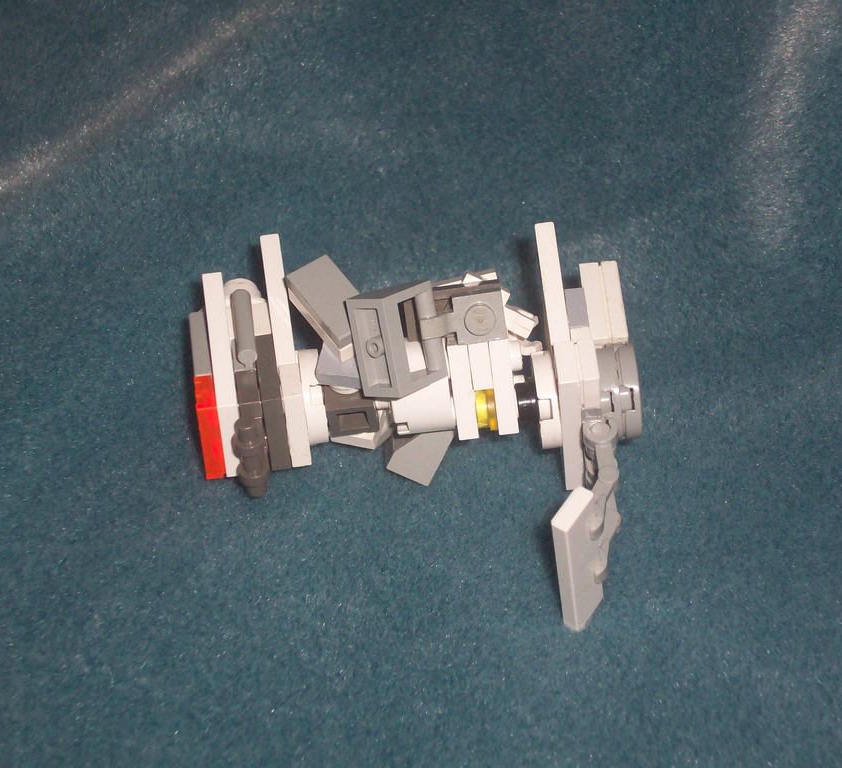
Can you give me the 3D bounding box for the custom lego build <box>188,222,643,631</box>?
[{"bbox_3d":[0.001,0.005,0.374,0.074,0.037,0.071,-5,75,-1],"label":"custom lego build"}]

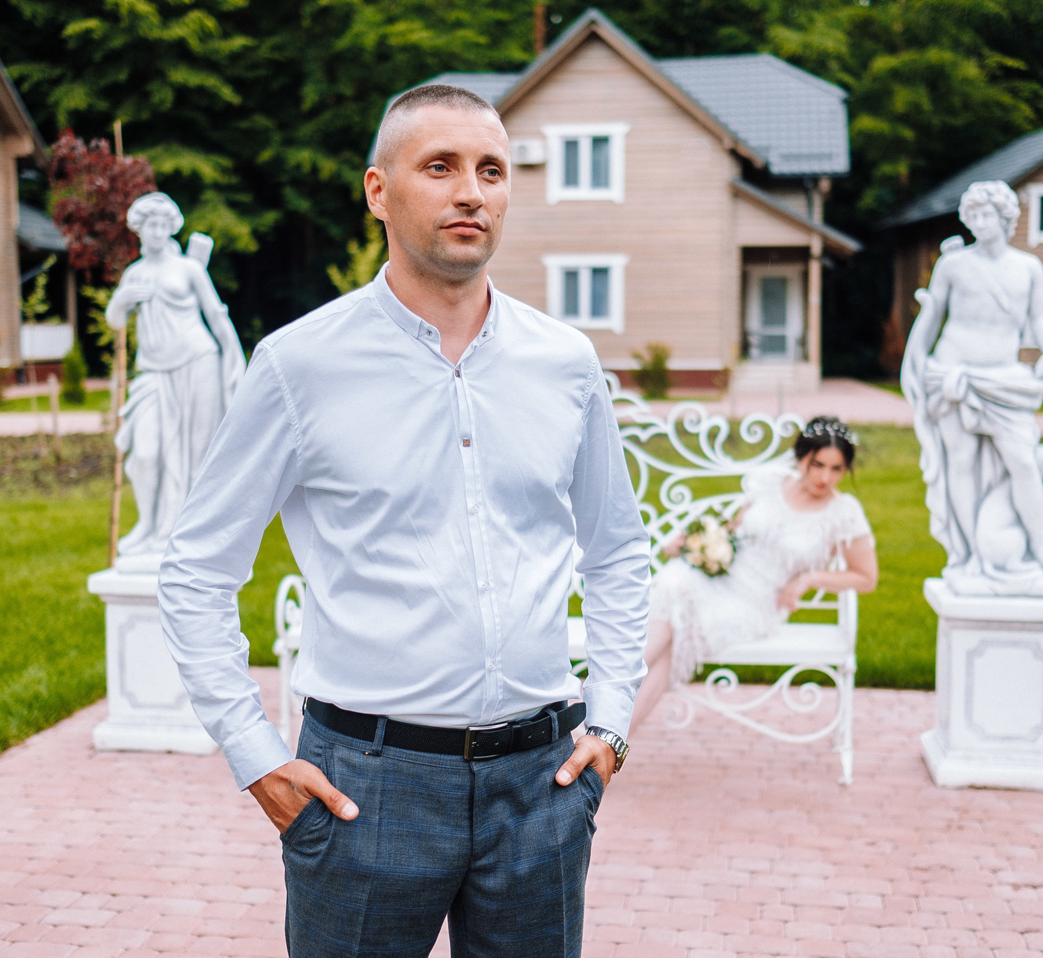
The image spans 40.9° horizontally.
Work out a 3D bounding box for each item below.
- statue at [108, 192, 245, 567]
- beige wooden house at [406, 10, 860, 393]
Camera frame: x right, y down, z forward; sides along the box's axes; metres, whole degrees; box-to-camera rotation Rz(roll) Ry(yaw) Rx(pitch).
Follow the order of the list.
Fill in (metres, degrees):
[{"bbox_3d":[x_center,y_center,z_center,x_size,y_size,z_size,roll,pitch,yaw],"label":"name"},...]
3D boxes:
[{"bbox_3d":[-1.262,-0.357,5.131,0.480,1.370,0.390,1,6,6],"label":"statue"},{"bbox_3d":[2.303,-6.447,34.803,11.660,8.180,9.720,1,6,12],"label":"beige wooden house"}]

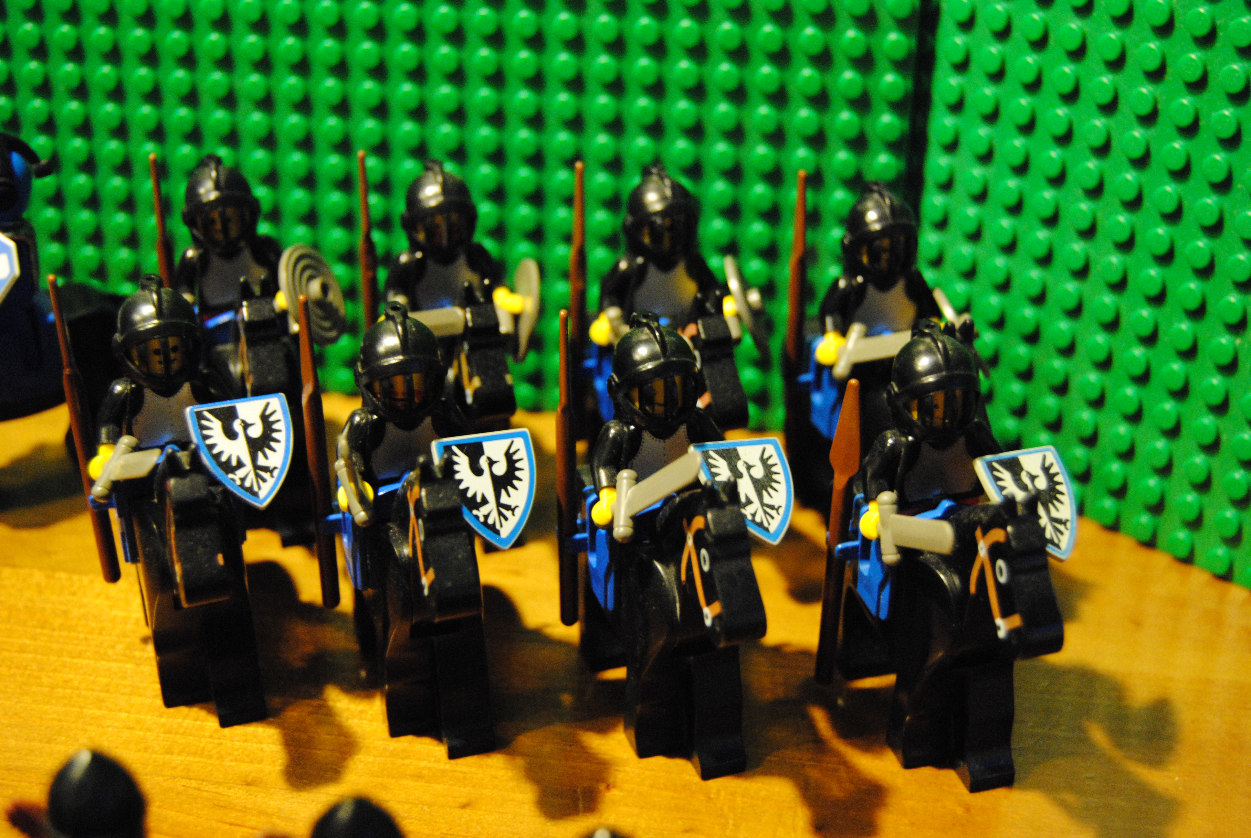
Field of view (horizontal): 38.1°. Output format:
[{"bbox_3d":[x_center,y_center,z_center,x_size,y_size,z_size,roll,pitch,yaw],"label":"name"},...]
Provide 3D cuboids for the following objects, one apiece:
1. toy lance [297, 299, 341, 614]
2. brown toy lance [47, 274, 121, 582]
[{"bbox_3d":[-0.051,0.006,0.297,0.003,0.058,0.005,5,30,8],"label":"toy lance"},{"bbox_3d":[-0.091,0.003,0.304,0.003,0.058,0.005,1,30,3],"label":"brown toy lance"}]

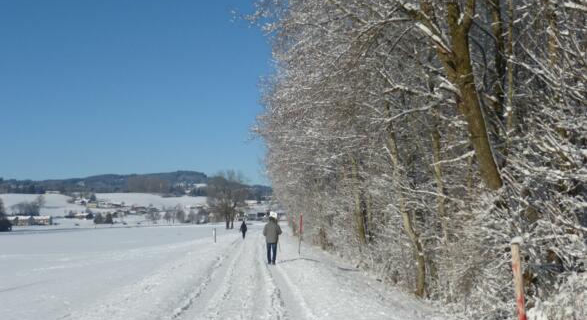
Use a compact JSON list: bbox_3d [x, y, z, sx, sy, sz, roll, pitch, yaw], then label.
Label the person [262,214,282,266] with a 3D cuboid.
[{"bbox_3d":[-0.703,2.626,31.200,0.640,1.770,0.420,0,-3,-3],"label":"person"}]

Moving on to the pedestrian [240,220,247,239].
[{"bbox_3d":[-4.468,6.213,83.000,0.600,1.700,0.400,0,-3,-3],"label":"pedestrian"}]

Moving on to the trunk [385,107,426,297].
[{"bbox_3d":[2.318,0.859,19.300,0.800,3.900,0.450,0,-3,-3],"label":"trunk"}]

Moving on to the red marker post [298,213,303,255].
[{"bbox_3d":[0.274,2.897,36.500,0.070,1.680,0.070,0,-3,-3],"label":"red marker post"}]

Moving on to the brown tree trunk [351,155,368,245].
[{"bbox_3d":[2.406,1.513,34.000,0.600,3.400,0.450,0,-3,-3],"label":"brown tree trunk"}]

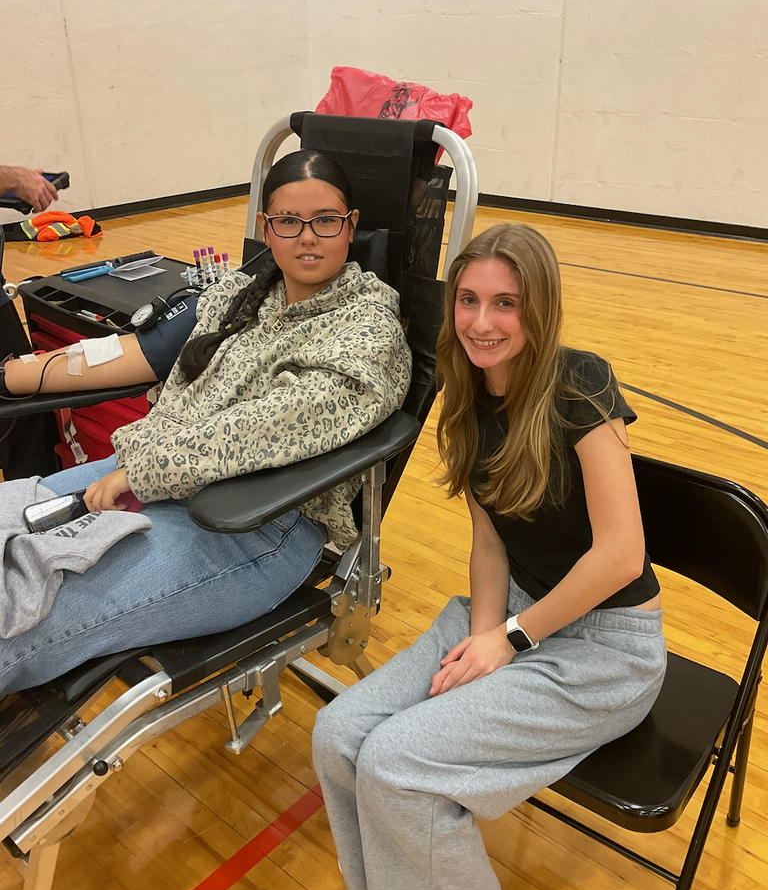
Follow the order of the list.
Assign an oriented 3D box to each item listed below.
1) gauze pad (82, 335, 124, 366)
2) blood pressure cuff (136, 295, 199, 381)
[{"bbox_3d":[-0.475,-0.159,1.447,0.065,0.010,0.054,-15,60,-13],"label":"gauze pad"},{"bbox_3d":[-0.381,-0.197,1.590,0.108,0.108,0.140,23,56,40],"label":"blood pressure cuff"}]

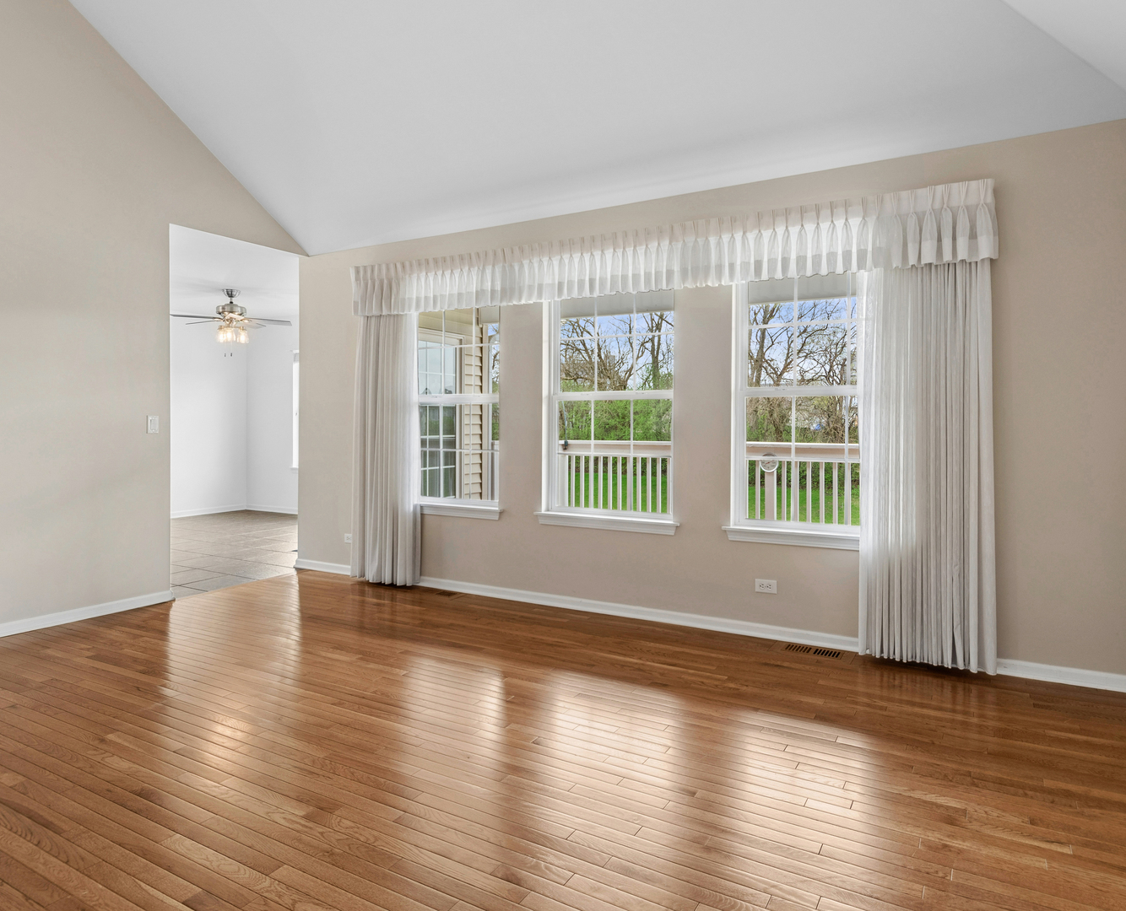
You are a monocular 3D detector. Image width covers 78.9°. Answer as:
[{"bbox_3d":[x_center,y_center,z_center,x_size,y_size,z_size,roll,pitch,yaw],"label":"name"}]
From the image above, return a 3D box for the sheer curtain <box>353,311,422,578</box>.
[{"bbox_3d":[-1.272,-0.168,4.911,0.585,2.149,0.120,2,2,29],"label":"sheer curtain"}]

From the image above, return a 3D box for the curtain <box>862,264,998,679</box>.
[{"bbox_3d":[1.729,-0.088,3.237,0.566,2.149,0.120,2,2,29],"label":"curtain"}]

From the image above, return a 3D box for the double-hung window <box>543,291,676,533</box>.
[{"bbox_3d":[0.279,-0.339,4.184,0.900,1.560,0.130,2,2,29],"label":"double-hung window"}]

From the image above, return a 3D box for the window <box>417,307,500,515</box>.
[{"bbox_3d":[-0.786,-0.367,4.779,0.900,1.560,0.130,2,2,29],"label":"window"}]

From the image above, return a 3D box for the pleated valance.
[{"bbox_3d":[0.233,-1.121,4.049,3.956,0.364,0.160,2,2,29],"label":"pleated valance"}]

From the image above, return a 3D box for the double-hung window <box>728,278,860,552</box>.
[{"bbox_3d":[1.345,-0.310,3.589,0.900,1.560,0.130,2,2,29],"label":"double-hung window"}]

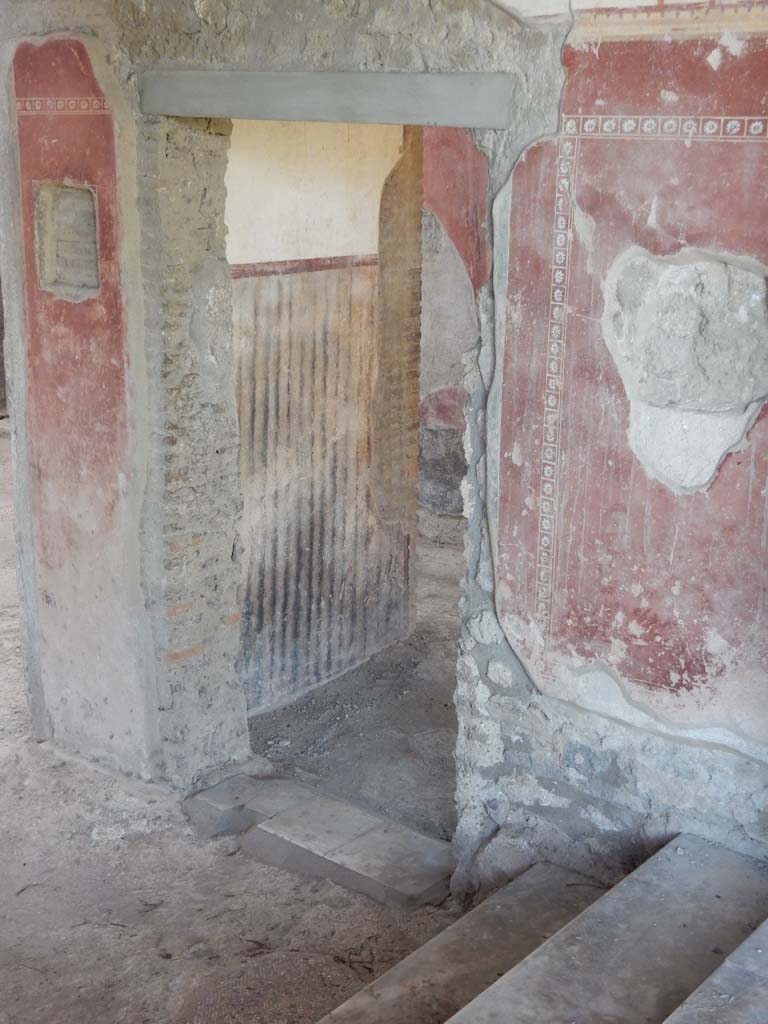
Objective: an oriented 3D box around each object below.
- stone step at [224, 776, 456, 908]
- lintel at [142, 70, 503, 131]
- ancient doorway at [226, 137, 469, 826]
[{"bbox_3d":[-0.102,1.064,4.828,0.765,0.086,0.361,12,19,36],"label":"stone step"},{"bbox_3d":[-0.118,-1.223,4.452,1.376,0.135,0.318,12,19,36],"label":"lintel"},{"bbox_3d":[-0.149,-0.079,4.785,1.264,2.247,0.344,12,19,36],"label":"ancient doorway"}]

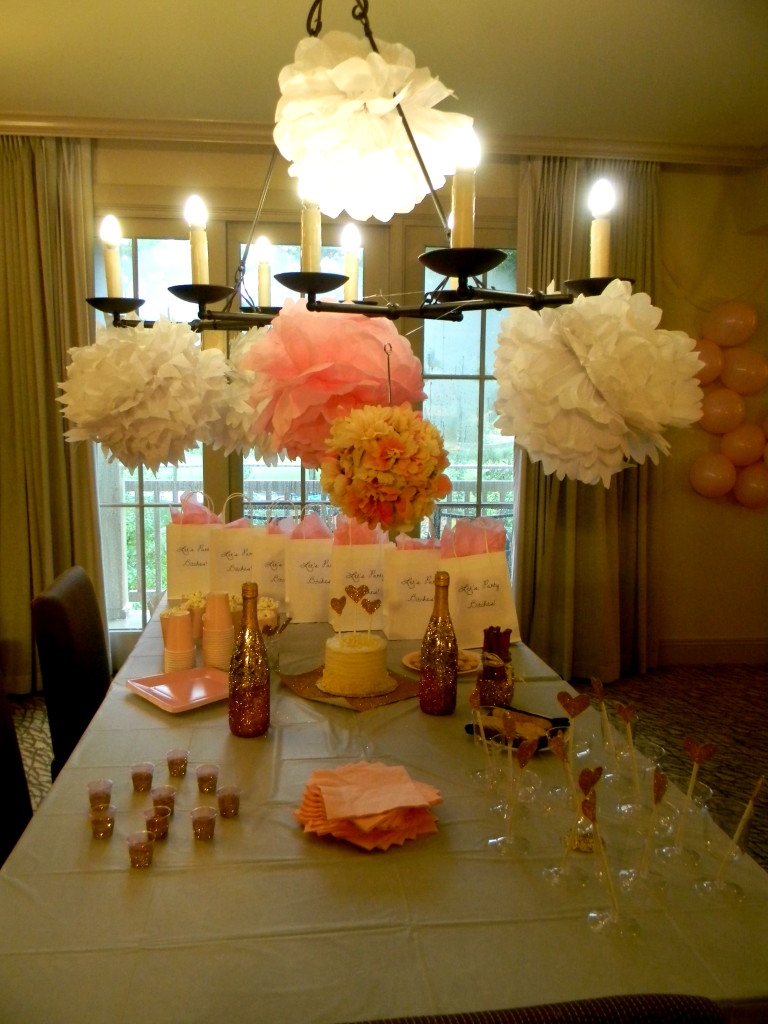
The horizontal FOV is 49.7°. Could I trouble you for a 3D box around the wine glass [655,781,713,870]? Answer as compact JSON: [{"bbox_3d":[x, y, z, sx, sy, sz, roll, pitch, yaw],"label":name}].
[{"bbox_3d":[0.442,0.467,1.235,0.090,0.106,0.090,-1,7,-7],"label":"wine glass"}]

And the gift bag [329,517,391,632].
[{"bbox_3d":[-0.067,0.184,2.613,0.201,0.362,0.111,-1,7,-12],"label":"gift bag"}]

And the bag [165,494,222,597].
[{"bbox_3d":[-0.679,0.123,3.022,0.199,0.372,0.111,0,7,-6],"label":"bag"}]

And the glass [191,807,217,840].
[{"bbox_3d":[-0.289,0.504,1.336,0.042,0.040,0.042,0,7,0],"label":"glass"}]

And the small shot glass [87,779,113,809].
[{"bbox_3d":[-0.487,0.491,1.426,0.041,0.040,0.041,0,7,0],"label":"small shot glass"}]

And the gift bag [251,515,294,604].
[{"bbox_3d":[-0.343,0.175,2.744,0.200,0.295,0.110,-1,7,-7],"label":"gift bag"}]

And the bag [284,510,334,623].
[{"bbox_3d":[-0.215,0.170,2.717,0.199,0.362,0.111,-1,7,-8],"label":"bag"}]

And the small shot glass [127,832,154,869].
[{"bbox_3d":[-0.360,0.497,1.221,0.042,0.050,0.042,-1,7,-7],"label":"small shot glass"}]

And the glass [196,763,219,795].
[{"bbox_3d":[-0.318,0.484,1.498,0.042,0.040,0.042,0,7,0],"label":"glass"}]

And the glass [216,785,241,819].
[{"bbox_3d":[-0.263,0.495,1.408,0.041,0.040,0.041,0,7,0],"label":"glass"}]

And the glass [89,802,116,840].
[{"bbox_3d":[-0.445,0.486,1.305,0.042,0.050,0.042,-1,7,-7],"label":"glass"}]

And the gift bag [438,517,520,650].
[{"bbox_3d":[0.272,0.204,2.455,0.208,0.367,0.116,-3,8,-27],"label":"gift bag"}]

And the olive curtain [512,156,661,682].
[{"bbox_3d":[1.056,-0.422,4.337,0.713,2.652,0.171,0,7,-5],"label":"olive curtain"}]

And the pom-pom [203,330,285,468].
[{"bbox_3d":[-0.277,-0.268,1.920,0.335,0.320,0.335,-1,7,-7],"label":"pom-pom"}]

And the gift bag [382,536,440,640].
[{"bbox_3d":[0.099,0.215,2.436,0.200,0.295,0.110,-1,7,-7],"label":"gift bag"}]

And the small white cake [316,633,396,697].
[{"bbox_3d":[-0.067,0.364,2.013,0.190,0.105,0.190,-1,7,-7],"label":"small white cake"}]

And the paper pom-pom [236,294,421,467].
[{"bbox_3d":[-0.103,-0.258,1.650,0.360,0.335,0.360,-1,7,-7],"label":"paper pom-pom"}]

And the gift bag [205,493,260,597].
[{"bbox_3d":[-0.511,0.134,2.946,0.196,0.372,0.111,0,7,-7],"label":"gift bag"}]

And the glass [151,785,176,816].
[{"bbox_3d":[-0.366,0.477,1.375,0.042,0.050,0.042,-1,7,-7],"label":"glass"}]

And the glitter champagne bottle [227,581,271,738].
[{"bbox_3d":[-0.285,0.310,1.762,0.086,0.319,0.086,0,7,0],"label":"glitter champagne bottle"}]

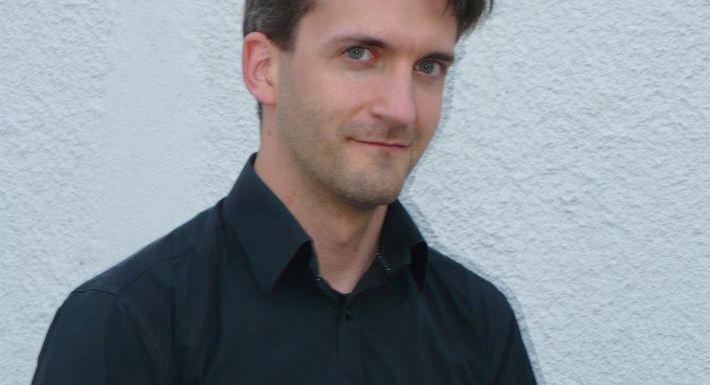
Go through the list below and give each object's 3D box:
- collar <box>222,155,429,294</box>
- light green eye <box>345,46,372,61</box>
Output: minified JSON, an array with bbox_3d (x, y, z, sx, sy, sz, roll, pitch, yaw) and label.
[{"bbox_3d":[-0.024,0.026,1.950,0.165,0.110,0.150,-5,4,-29],"label":"collar"},{"bbox_3d":[0.003,-0.108,1.875,0.025,0.013,0.014,8,6,-21],"label":"light green eye"}]

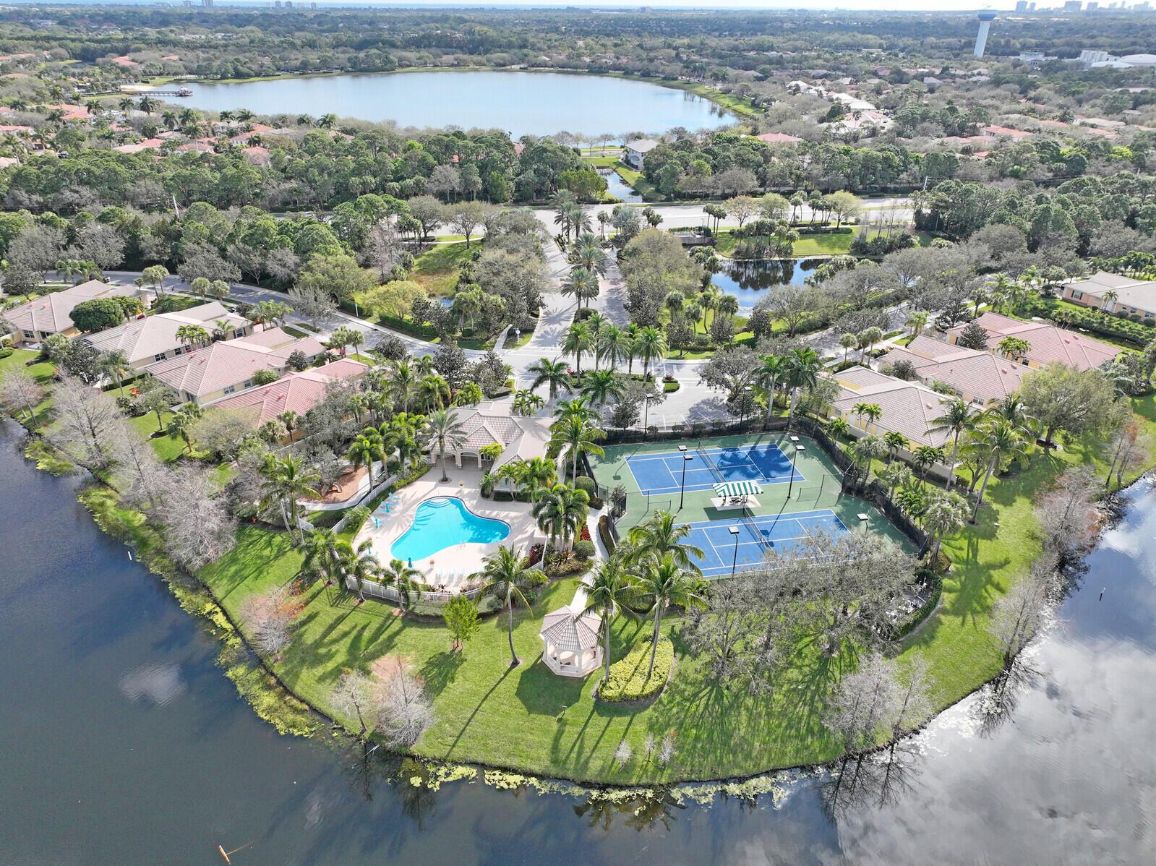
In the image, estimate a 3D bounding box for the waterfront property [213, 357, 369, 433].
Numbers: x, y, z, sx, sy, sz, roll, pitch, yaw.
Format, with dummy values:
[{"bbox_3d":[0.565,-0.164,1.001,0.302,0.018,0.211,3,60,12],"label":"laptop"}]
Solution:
[{"bbox_3d":[-43.236,-6.838,130.796,17.400,6.700,25.300,20,34,31],"label":"waterfront property"}]

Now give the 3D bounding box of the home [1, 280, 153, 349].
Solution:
[{"bbox_3d":[-104.324,-26.675,166.903,16.600,6.700,24.700,9,29,16],"label":"home"}]

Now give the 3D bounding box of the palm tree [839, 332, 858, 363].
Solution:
[{"bbox_3d":[49.971,-15.460,148.822,3.400,6.240,3.400,10,30,17],"label":"palm tree"}]

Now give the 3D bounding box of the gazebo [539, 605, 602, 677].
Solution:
[{"bbox_3d":[-0.529,20.525,81.625,6.200,5.467,6.200,4,28,5],"label":"gazebo"}]

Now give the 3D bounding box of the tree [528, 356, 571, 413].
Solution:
[{"bbox_3d":[-4.446,-6.960,127.748,6.400,10.300,6.400,-1,28,-2],"label":"tree"}]

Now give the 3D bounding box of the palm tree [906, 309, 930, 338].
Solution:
[{"bbox_3d":[68.609,-21.872,162.017,4.400,5.350,4.400,12,30,21],"label":"palm tree"}]

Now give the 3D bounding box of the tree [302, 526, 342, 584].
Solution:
[{"bbox_3d":[-28.926,14.175,91.428,4.500,7.280,4.400,1,28,0],"label":"tree"}]

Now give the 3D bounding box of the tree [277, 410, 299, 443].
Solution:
[{"bbox_3d":[-43.044,-0.531,119.784,3.400,5.860,3.400,-10,30,-19],"label":"tree"}]

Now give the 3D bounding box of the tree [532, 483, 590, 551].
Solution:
[{"bbox_3d":[-1.971,10.786,96.136,6.500,9.240,6.000,1,28,0],"label":"tree"}]

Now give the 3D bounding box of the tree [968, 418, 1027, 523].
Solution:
[{"bbox_3d":[52.329,5.499,102.224,7.800,14.000,7.800,1,28,0],"label":"tree"}]

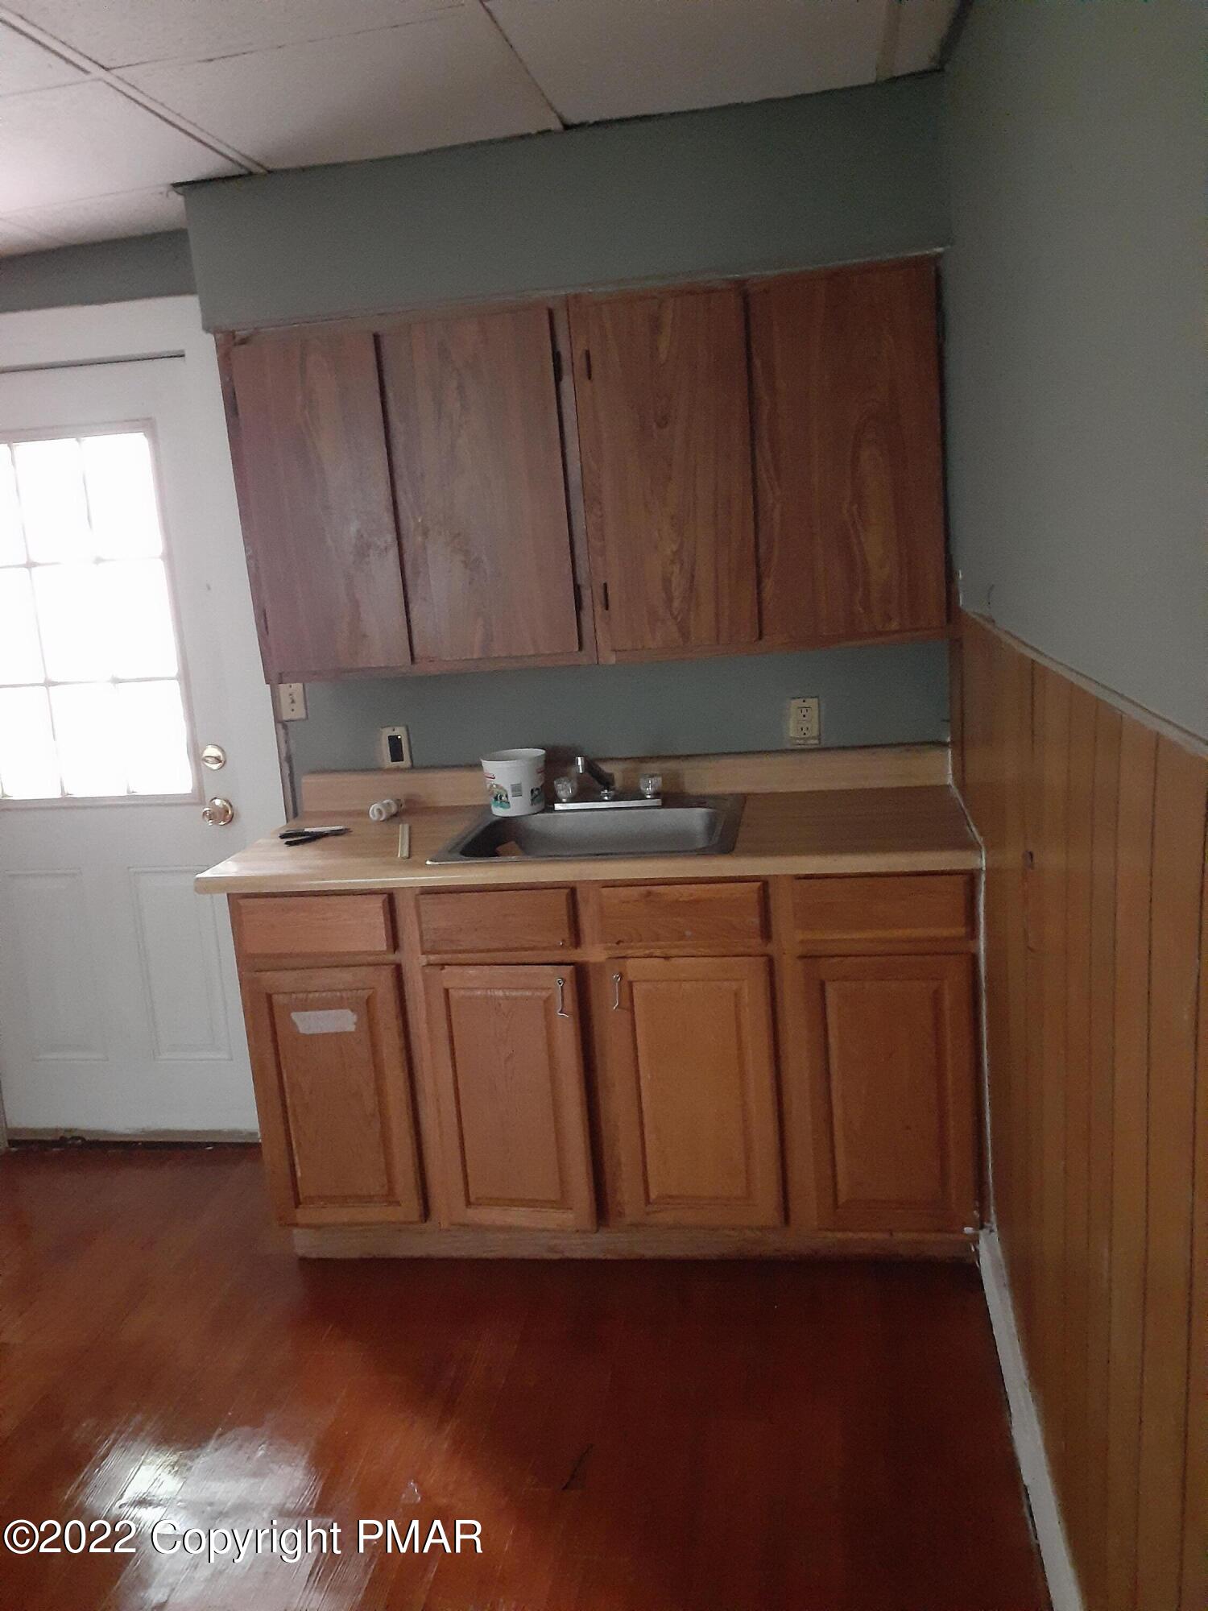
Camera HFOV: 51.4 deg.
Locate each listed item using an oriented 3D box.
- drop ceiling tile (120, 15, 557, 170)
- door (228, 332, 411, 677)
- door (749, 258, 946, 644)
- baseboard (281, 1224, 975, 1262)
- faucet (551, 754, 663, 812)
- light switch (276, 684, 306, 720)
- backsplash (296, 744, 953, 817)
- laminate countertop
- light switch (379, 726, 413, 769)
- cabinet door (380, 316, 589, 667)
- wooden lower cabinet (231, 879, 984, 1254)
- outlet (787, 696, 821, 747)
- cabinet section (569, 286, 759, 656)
[{"bbox_3d":[-0.444,-1.291,2.286,0.631,0.020,0.628,-3,12,10],"label":"drop ceiling tile"},{"bbox_3d":[-0.612,-0.643,2.737,0.329,0.710,0.020,-3,12,10],"label":"door"},{"bbox_3d":[0.492,-0.697,2.536,0.368,0.718,0.020,-3,12,10],"label":"door"},{"bbox_3d":[0.041,0.959,2.777,1.527,0.091,0.020,-2,12,10],"label":"baseboard"},{"bbox_3d":[-0.006,-0.057,2.950,0.266,0.147,0.195,-3,12,10],"label":"faucet"},{"bbox_3d":[-0.793,-0.272,3.195,0.071,0.115,0.013,-3,12,10],"label":"light switch"},{"bbox_3d":[0.018,-0.060,3.084,1.599,0.094,0.021,-2,12,10],"label":"backsplash"},{"bbox_3d":[-0.024,0.069,2.824,1.614,0.039,0.625,-3,12,10],"label":"laminate countertop"},{"bbox_3d":[-0.522,-0.140,3.158,0.069,0.115,0.010,-2,12,10],"label":"light switch"},{"bbox_3d":[-0.263,-0.667,2.681,0.376,0.701,0.020,-2,12,10],"label":"cabinet door"},{"bbox_3d":[0.046,0.521,2.905,1.532,0.892,0.618,-2,12,10],"label":"wooden lower cabinet"},{"bbox_3d":[0.479,-0.199,2.985,0.066,0.113,0.010,-2,12,10],"label":"outlet"},{"bbox_3d":[0.143,-0.683,2.612,0.331,0.709,0.020,-2,12,10],"label":"cabinet section"}]

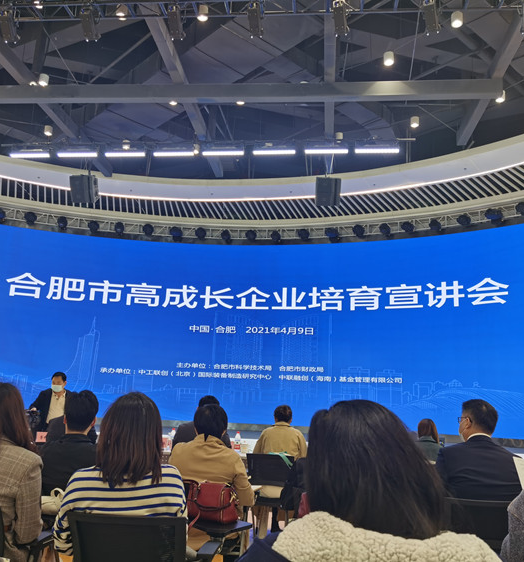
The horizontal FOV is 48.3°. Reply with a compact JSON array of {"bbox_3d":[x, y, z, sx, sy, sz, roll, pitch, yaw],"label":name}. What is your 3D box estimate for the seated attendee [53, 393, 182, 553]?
[{"bbox_3d":[-0.508,1.046,2.194,0.520,1.220,0.800,3,-13,0],"label":"seated attendee"}]

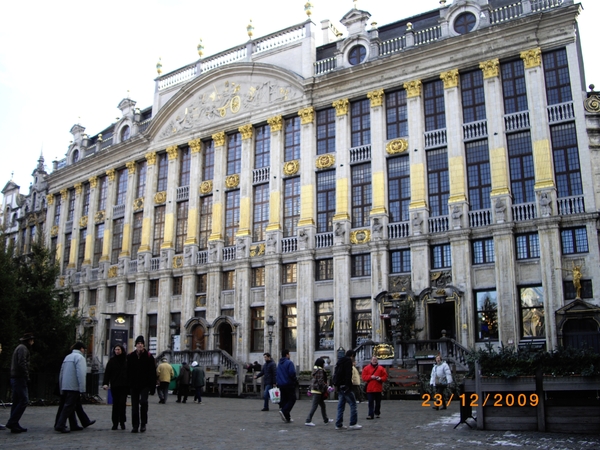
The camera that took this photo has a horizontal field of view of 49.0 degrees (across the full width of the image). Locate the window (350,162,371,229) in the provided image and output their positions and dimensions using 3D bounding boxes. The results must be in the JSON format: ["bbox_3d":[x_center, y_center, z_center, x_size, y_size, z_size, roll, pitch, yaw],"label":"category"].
[{"bbox_3d":[3.687,-1.720,39.238,1.367,3.903,0.200,-9,-17,33],"label":"window"}]

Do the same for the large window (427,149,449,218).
[{"bbox_3d":[7.519,-2.272,35.837,1.286,3.843,0.220,-9,-16,34],"label":"large window"}]

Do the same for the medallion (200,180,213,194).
[{"bbox_3d":[-6.712,-2.709,47.400,1.120,0.940,0.240,-9,-17,35],"label":"medallion"}]

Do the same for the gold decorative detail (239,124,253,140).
[{"bbox_3d":[-3.700,-6.207,44.438,1.000,1.012,0.450,-9,-16,34],"label":"gold decorative detail"}]

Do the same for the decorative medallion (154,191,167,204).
[{"bbox_3d":[-10.341,-2.006,48.951,1.200,1.000,0.250,-9,-17,34],"label":"decorative medallion"}]

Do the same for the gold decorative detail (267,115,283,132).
[{"bbox_3d":[-1.675,-6.900,45.567,1.180,1.040,0.450,-9,-17,32],"label":"gold decorative detail"}]

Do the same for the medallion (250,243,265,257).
[{"bbox_3d":[-2.678,1.646,42.107,1.232,0.878,0.250,-9,-16,34],"label":"medallion"}]

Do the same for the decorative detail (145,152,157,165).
[{"bbox_3d":[-11.858,-5.167,52.567,1.180,1.020,0.450,-11,-18,36],"label":"decorative detail"}]

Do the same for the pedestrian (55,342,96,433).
[{"bbox_3d":[-4.400,3.171,12.909,0.720,1.700,0.550,6,-15,-24],"label":"pedestrian"}]

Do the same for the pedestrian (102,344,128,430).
[{"bbox_3d":[-3.684,3.235,13.152,0.580,1.660,0.420,3,-14,-10],"label":"pedestrian"}]

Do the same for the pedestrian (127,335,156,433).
[{"bbox_3d":[-3.045,3.077,12.821,0.600,1.820,0.400,4,-14,-13],"label":"pedestrian"}]

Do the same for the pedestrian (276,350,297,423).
[{"bbox_3d":[-0.322,3.984,16.300,0.520,1.780,0.480,-13,-19,43],"label":"pedestrian"}]

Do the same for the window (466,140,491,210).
[{"bbox_3d":[10.069,-2.799,36.976,1.400,4.100,0.250,-9,-17,32],"label":"window"}]

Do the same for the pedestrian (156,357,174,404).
[{"bbox_3d":[-5.166,5.973,25.300,0.600,1.740,0.420,2,-13,-9],"label":"pedestrian"}]

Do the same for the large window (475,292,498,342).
[{"bbox_3d":[9.506,4.616,33.553,1.223,2.700,0.200,-9,-17,33],"label":"large window"}]

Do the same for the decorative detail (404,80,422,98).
[{"bbox_3d":[6.930,-8.248,40.160,1.180,1.040,0.450,-9,-17,32],"label":"decorative detail"}]

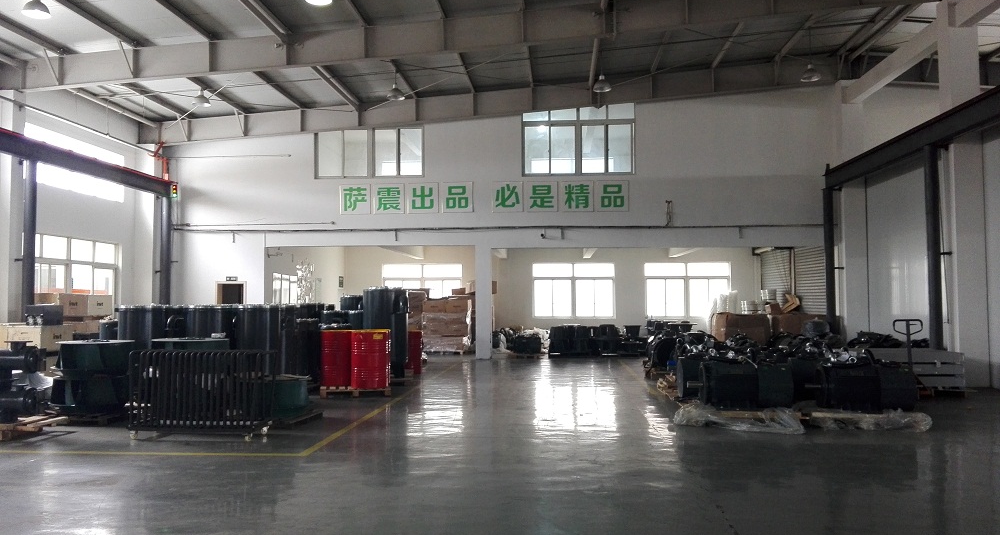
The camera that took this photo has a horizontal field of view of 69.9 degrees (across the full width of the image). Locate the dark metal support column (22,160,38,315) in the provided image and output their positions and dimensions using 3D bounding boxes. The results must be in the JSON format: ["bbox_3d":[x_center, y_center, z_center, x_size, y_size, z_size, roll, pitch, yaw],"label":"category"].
[{"bbox_3d":[-9.198,0.018,13.973,0.220,4.252,0.220,0,-3,5],"label":"dark metal support column"}]

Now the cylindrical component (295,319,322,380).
[{"bbox_3d":[-3.321,1.416,12.382,0.440,1.048,0.440,0,-3,0],"label":"cylindrical component"}]

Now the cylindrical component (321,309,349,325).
[{"bbox_3d":[-3.134,1.419,13.579,0.530,1.160,0.530,0,-3,0],"label":"cylindrical component"}]

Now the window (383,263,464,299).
[{"bbox_3d":[-2.930,0.879,26.941,3.088,2.107,0.150,0,-3,5],"label":"window"}]

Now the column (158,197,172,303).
[{"bbox_3d":[-8.626,0.288,18.468,0.230,4.200,0.230,0,-3,5],"label":"column"}]

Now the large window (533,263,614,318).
[{"bbox_3d":[2.747,0.856,26.450,3.039,2.054,0.150,0,-3,5],"label":"large window"}]

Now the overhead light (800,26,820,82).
[{"bbox_3d":[6.310,-4.314,14.539,0.400,1.104,0.400,0,-3,5],"label":"overhead light"}]

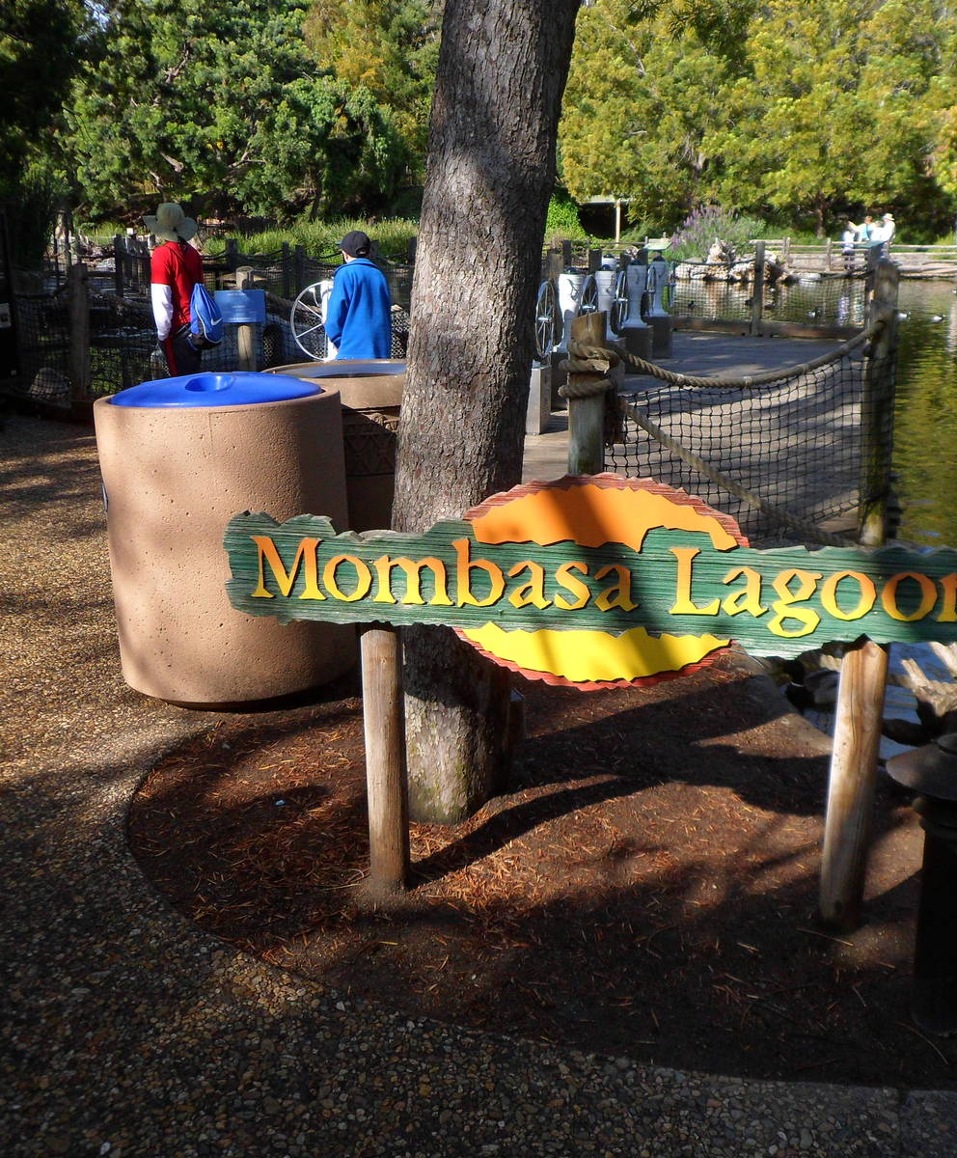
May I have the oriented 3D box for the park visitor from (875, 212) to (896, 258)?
[{"bbox_3d":[12.563,-10.405,37.165,0.420,1.720,0.520,-3,16,-5],"label":"park visitor"}]

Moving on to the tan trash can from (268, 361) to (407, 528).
[{"bbox_3d":[-0.507,-0.409,5.196,0.790,0.980,0.790,-1,16,0],"label":"tan trash can"}]

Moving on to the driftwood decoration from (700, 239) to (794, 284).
[{"bbox_3d":[8.026,-9.492,35.836,3.000,1.250,1.500,1,17,10],"label":"driftwood decoration"}]

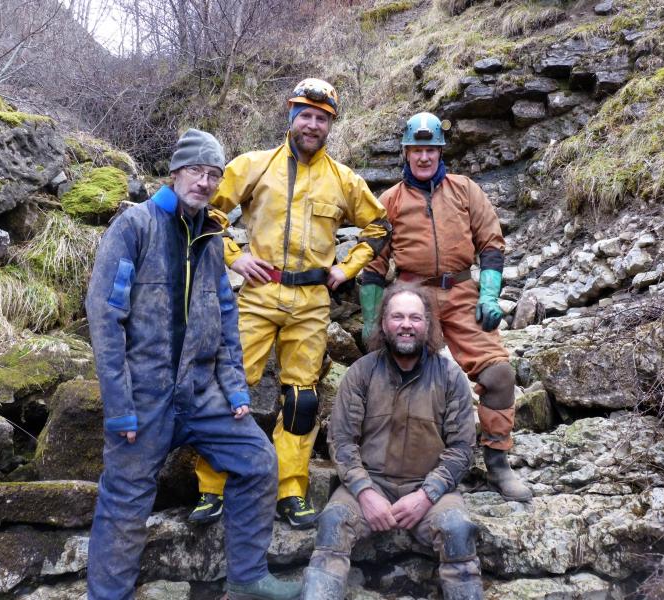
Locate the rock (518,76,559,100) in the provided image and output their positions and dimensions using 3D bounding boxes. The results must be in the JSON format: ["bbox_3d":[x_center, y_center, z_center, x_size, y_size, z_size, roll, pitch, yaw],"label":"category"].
[{"bbox_3d":[2.105,-2.146,6.800,0.420,0.230,0.360,0,3,9],"label":"rock"}]

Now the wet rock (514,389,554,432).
[{"bbox_3d":[1.122,0.618,3.750,0.230,0.240,0.240,0,2,11],"label":"wet rock"}]

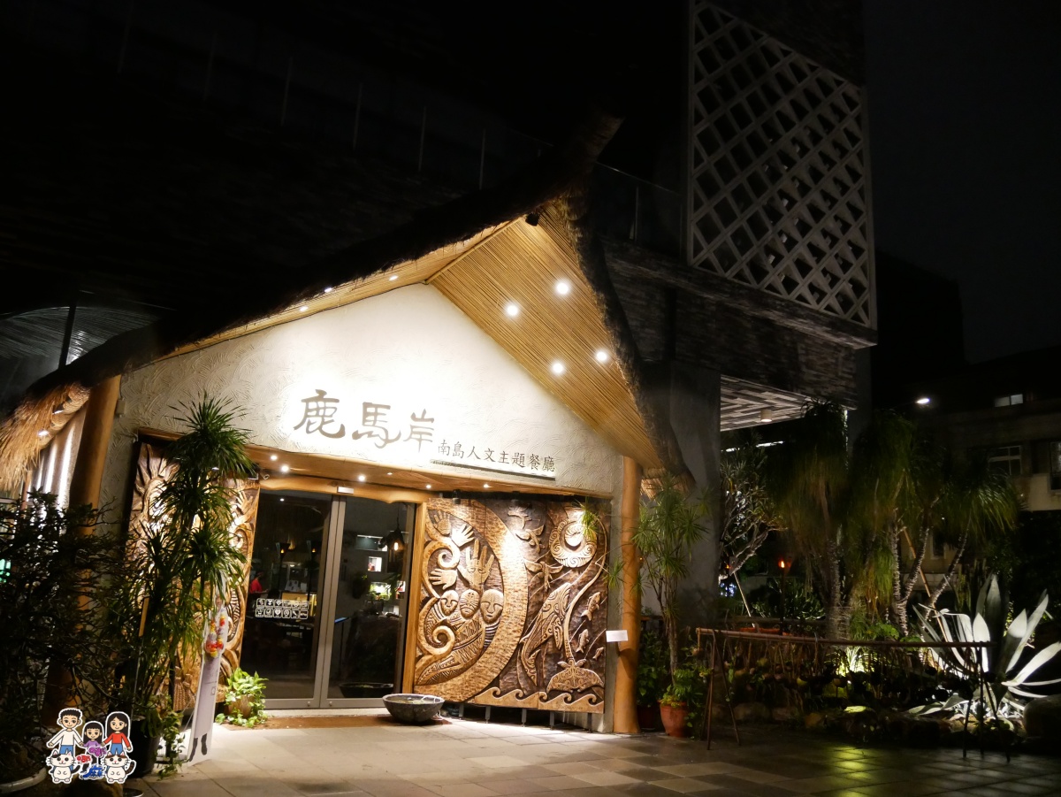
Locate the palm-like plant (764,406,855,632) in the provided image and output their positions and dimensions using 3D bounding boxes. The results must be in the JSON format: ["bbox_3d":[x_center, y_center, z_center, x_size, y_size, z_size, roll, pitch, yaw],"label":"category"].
[{"bbox_3d":[4.303,1.944,13.200,1.350,3.650,1.350,-1,-14,18],"label":"palm-like plant"}]

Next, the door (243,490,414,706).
[{"bbox_3d":[-2.492,2.537,10.830,2.050,2.580,0.100,10,-15,-29],"label":"door"}]

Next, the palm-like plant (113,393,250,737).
[{"bbox_3d":[-2.894,1.515,7.130,1.120,2.900,1.120,8,-14,-21],"label":"palm-like plant"}]

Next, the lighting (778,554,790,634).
[{"bbox_3d":[3.938,3.041,13.300,0.180,1.200,0.180,-1,-14,16],"label":"lighting"}]

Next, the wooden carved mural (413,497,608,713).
[{"bbox_3d":[-0.219,2.429,10.345,2.320,2.410,0.120,0,-13,13],"label":"wooden carved mural"}]

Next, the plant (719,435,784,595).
[{"bbox_3d":[3.605,1.916,14.200,1.100,2.600,1.200,0,-14,14],"label":"plant"}]

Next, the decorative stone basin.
[{"bbox_3d":[-1.316,3.584,9.887,0.720,0.280,0.720,4,-13,-6],"label":"decorative stone basin"}]

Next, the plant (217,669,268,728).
[{"bbox_3d":[-3.128,3.213,9.396,0.600,0.620,0.550,7,-14,-16],"label":"plant"}]

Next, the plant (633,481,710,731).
[{"bbox_3d":[1.704,2.439,10.318,0.930,3.000,0.930,1,-13,10],"label":"plant"}]

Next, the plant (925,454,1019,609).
[{"bbox_3d":[6.935,2.098,13.400,1.400,2.400,1.400,-4,-15,27],"label":"plant"}]

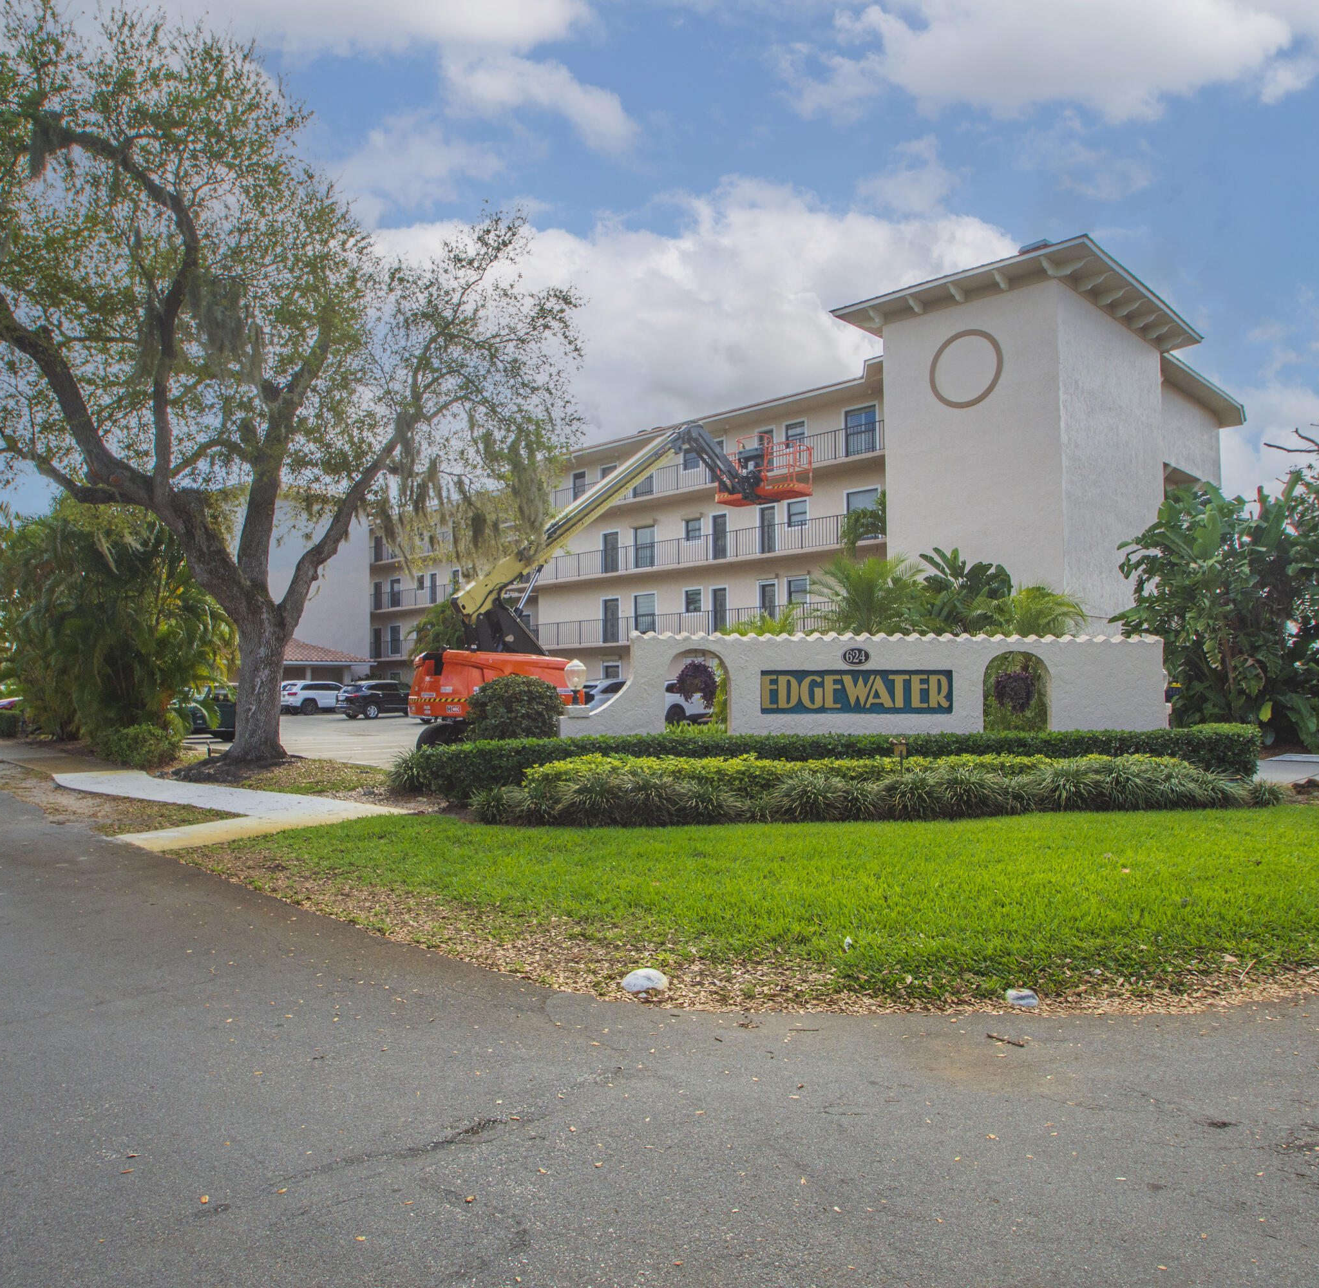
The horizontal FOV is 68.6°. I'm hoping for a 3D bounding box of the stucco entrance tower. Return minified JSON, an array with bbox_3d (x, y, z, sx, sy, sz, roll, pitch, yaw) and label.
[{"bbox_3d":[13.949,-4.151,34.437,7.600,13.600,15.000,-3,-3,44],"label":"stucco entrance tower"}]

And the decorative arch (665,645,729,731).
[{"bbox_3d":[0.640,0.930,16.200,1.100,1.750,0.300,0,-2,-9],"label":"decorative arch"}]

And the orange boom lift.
[{"bbox_3d":[-0.900,-1.345,21.900,9.400,7.700,2.700,0,-2,-28],"label":"orange boom lift"}]

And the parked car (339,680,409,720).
[{"bbox_3d":[-12.877,2.568,45.739,1.960,1.760,4.950,-3,-3,44],"label":"parked car"}]

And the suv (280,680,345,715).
[{"bbox_3d":[-17.676,2.796,51.236,1.950,1.770,4.800,-3,-3,44],"label":"suv"}]

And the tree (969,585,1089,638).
[{"bbox_3d":[7.488,0.567,19.600,2.400,3.560,2.400,-1,-2,0],"label":"tree"}]

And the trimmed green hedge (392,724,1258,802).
[{"bbox_3d":[2.850,1.811,15.200,13.600,0.860,1.500,0,-2,-5],"label":"trimmed green hedge"}]

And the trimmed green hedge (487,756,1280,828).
[{"bbox_3d":[2.414,1.553,10.846,8.500,0.620,1.700,0,-2,-3],"label":"trimmed green hedge"}]

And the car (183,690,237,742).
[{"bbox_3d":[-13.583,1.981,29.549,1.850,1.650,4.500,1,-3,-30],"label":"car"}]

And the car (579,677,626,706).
[{"bbox_3d":[-1.150,2.123,35.300,1.900,1.680,4.700,-2,-3,43],"label":"car"}]

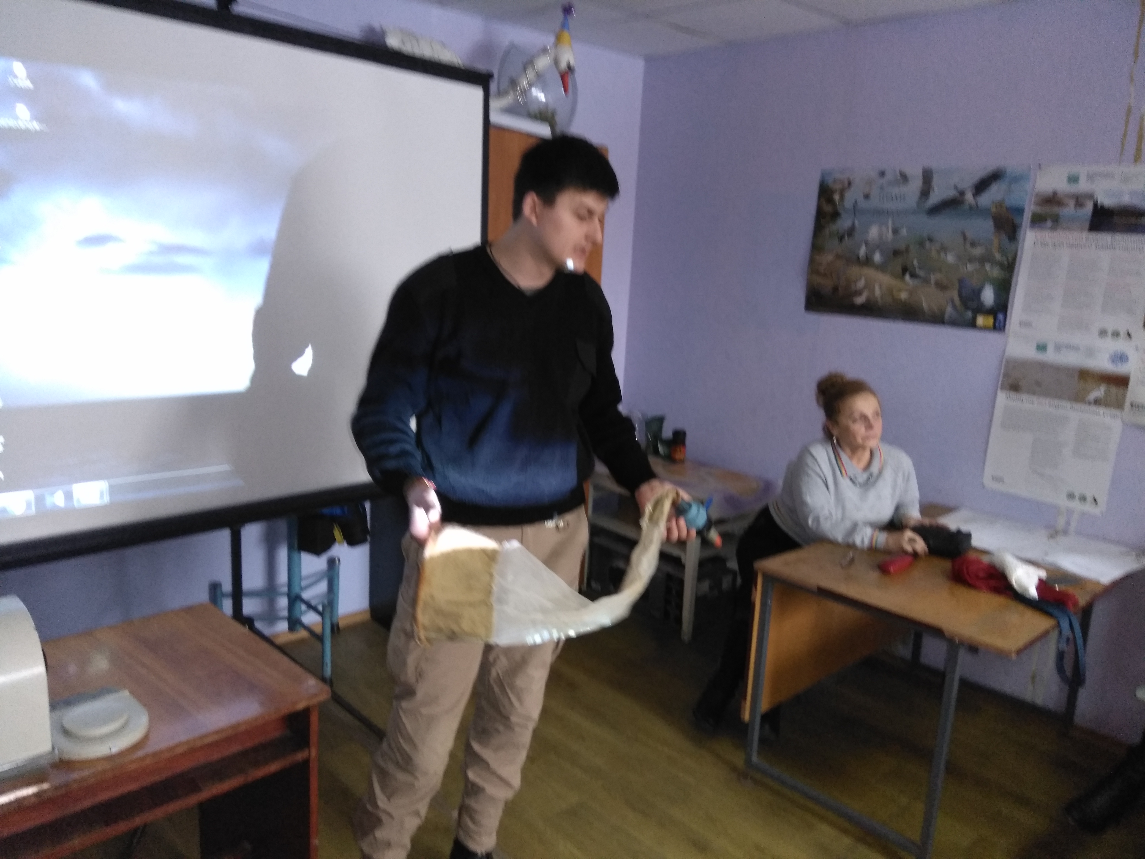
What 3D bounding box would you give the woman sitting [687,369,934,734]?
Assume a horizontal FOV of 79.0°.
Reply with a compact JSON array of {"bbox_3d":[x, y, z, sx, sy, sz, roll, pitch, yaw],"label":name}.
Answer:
[{"bbox_3d":[0.910,0.445,2.476,0.620,1.260,0.580,13,17,37],"label":"woman sitting"}]

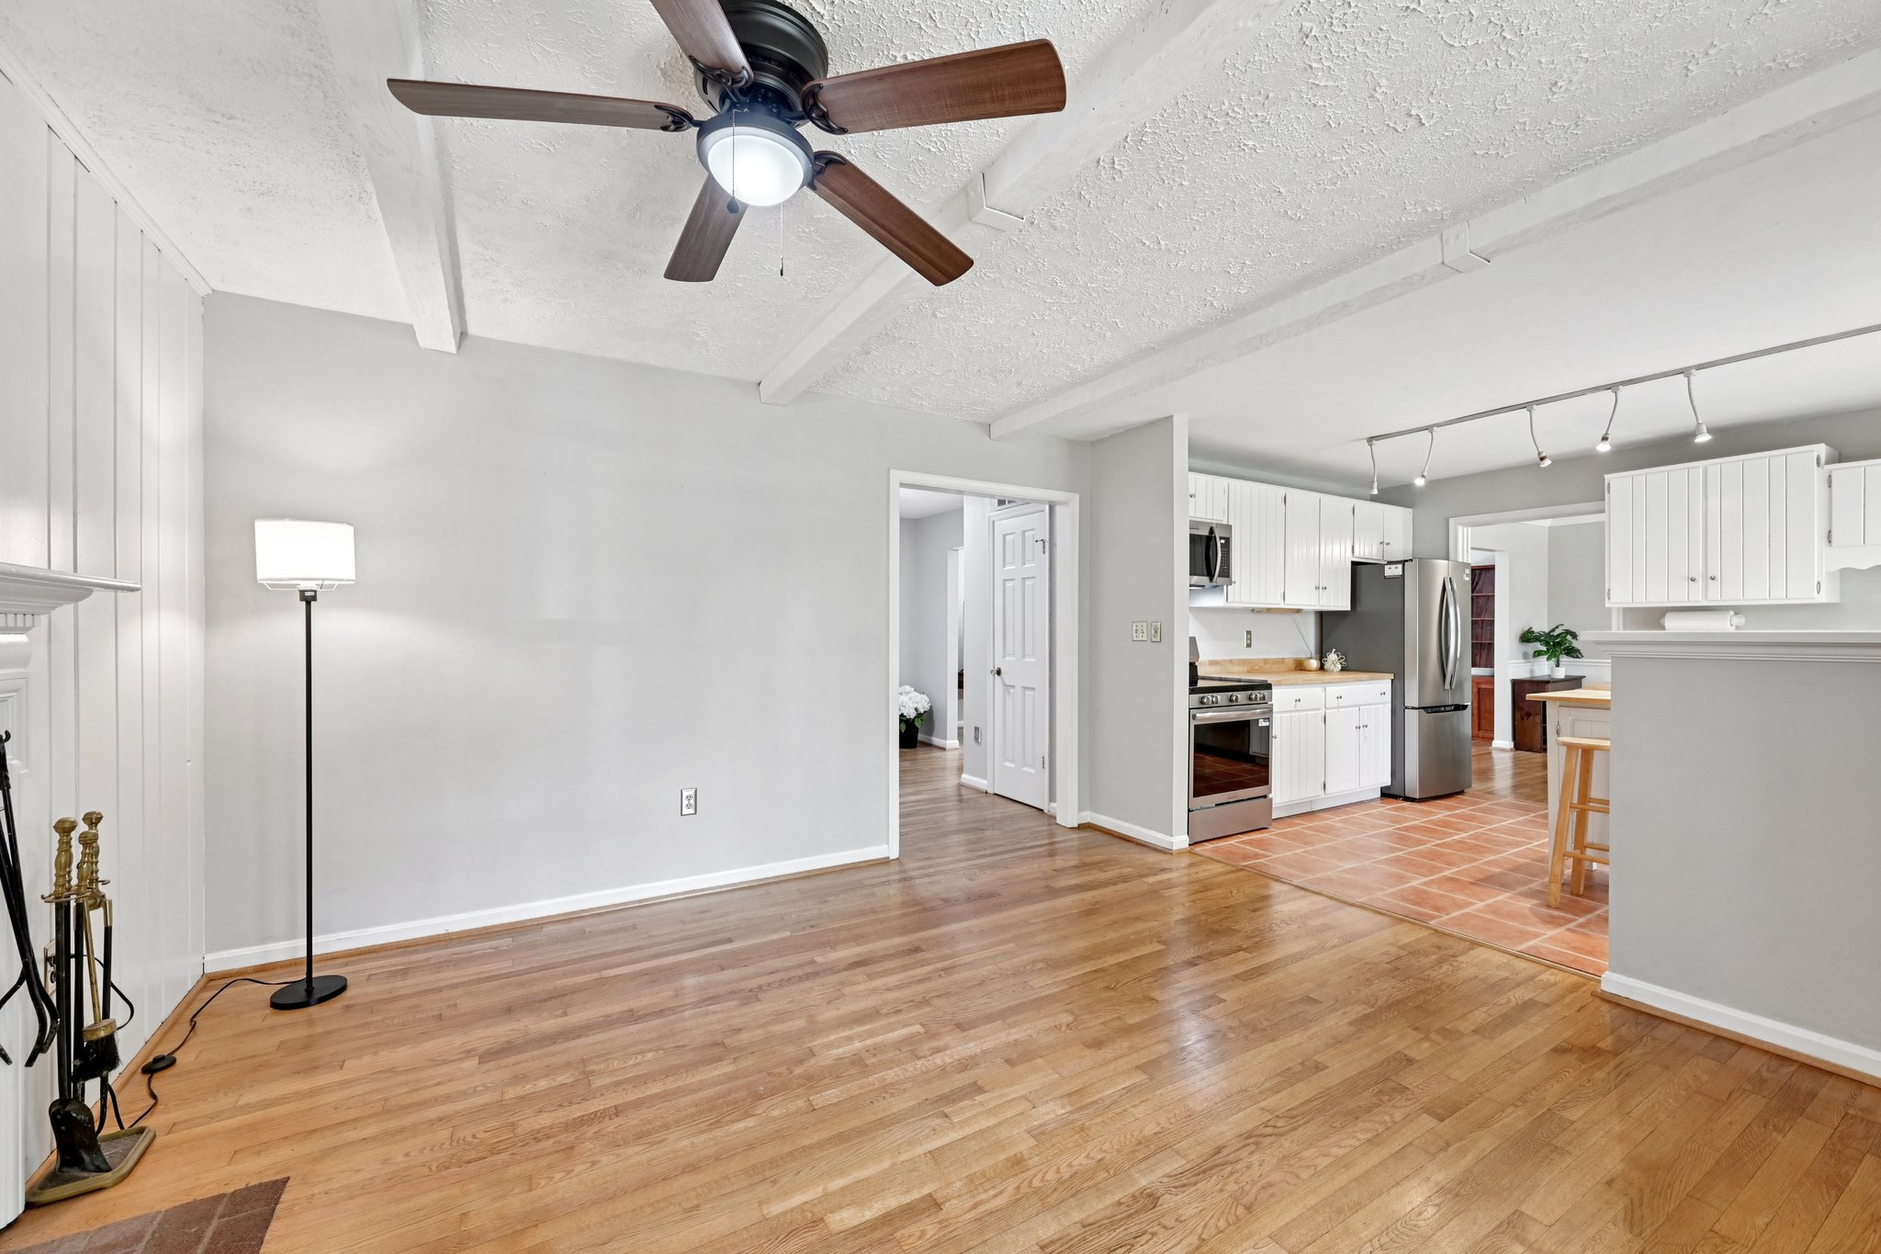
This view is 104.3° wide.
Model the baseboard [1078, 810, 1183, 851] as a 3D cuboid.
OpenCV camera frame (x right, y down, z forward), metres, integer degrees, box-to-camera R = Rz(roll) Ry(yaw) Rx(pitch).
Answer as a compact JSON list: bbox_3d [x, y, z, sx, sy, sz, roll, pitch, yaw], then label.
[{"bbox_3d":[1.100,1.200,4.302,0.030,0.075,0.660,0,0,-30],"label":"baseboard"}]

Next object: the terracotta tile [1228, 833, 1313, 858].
[{"bbox_3d":[1.889,1.255,4.183,0.293,0.010,0.290,0,-1,-30],"label":"terracotta tile"}]

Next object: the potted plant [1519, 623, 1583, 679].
[{"bbox_3d":[6.478,0.265,7.750,0.520,0.570,0.500,0,0,-30],"label":"potted plant"}]

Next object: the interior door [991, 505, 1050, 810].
[{"bbox_3d":[0.578,0.246,5.221,0.036,2.030,0.615,0,-1,-30],"label":"interior door"}]

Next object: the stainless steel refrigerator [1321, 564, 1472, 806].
[{"bbox_3d":[3.549,0.387,5.659,0.770,1.735,0.800,0,0,-30],"label":"stainless steel refrigerator"}]

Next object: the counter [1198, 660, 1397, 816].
[{"bbox_3d":[2.517,0.770,5.206,1.410,0.970,0.660,0,0,-30],"label":"counter"}]

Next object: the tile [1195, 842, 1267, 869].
[{"bbox_3d":[1.635,1.259,4.054,0.305,0.012,0.272,0,0,-30],"label":"tile"}]

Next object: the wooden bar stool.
[{"bbox_3d":[2.895,0.868,3.175,0.340,0.737,0.340,0,-1,-30],"label":"wooden bar stool"}]

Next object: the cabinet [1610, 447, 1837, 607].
[{"bbox_3d":[4.619,-0.550,4.361,0.335,0.845,0.905,0,0,-30],"label":"cabinet"}]

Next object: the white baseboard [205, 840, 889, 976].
[{"bbox_3d":[-1.457,1.208,3.267,2.660,0.087,0.016,0,-1,-30],"label":"white baseboard"}]

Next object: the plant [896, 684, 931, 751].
[{"bbox_3d":[-0.350,0.935,7.650,0.480,0.640,0.480,0,0,0],"label":"plant"}]

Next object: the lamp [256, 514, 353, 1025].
[{"bbox_3d":[-2.165,0.446,2.500,0.255,1.618,0.255,0,0,-30],"label":"lamp"}]

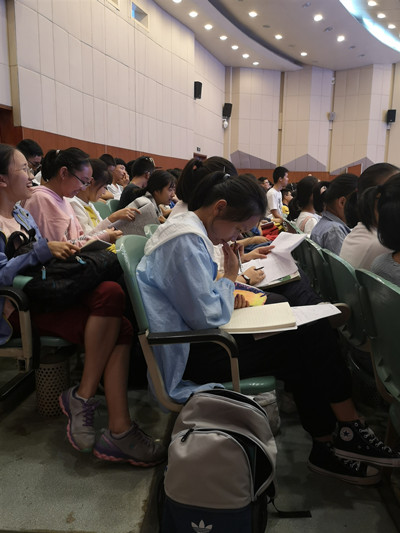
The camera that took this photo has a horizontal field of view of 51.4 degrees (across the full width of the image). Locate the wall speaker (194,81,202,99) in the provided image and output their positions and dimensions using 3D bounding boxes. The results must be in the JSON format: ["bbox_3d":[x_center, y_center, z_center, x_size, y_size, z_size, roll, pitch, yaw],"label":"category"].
[{"bbox_3d":[-0.067,-6.898,16.315,0.290,0.620,0.350,13,14,26],"label":"wall speaker"}]

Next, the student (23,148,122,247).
[{"bbox_3d":[-0.531,0.057,2.021,0.720,1.220,0.500,3,10,13],"label":"student"}]

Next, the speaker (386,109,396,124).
[{"bbox_3d":[9.193,-7.208,19.982,0.380,0.610,0.320,2,16,8],"label":"speaker"}]

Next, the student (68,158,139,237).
[{"bbox_3d":[-0.460,0.002,2.397,0.720,1.200,0.480,3,10,13],"label":"student"}]

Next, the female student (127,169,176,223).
[{"bbox_3d":[-0.319,-0.079,2.931,0.740,1.180,0.480,3,10,13],"label":"female student"}]

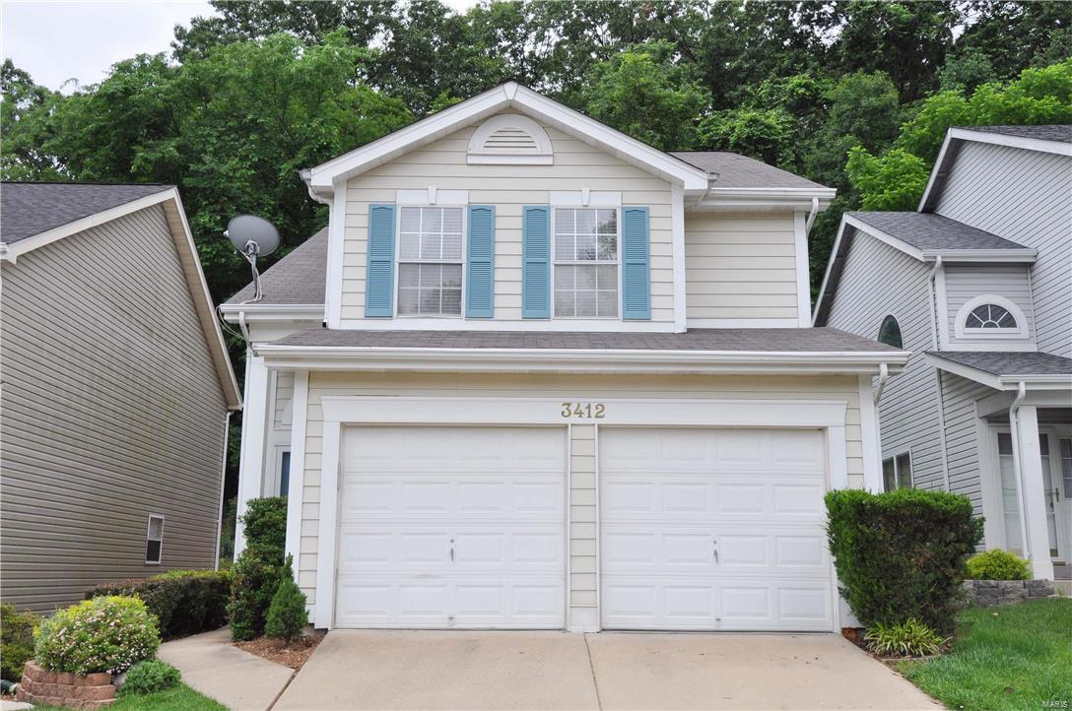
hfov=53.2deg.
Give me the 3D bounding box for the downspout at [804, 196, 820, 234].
[{"bbox_3d":[3.726,-1.889,14.407,0.180,0.450,0.180,0,-12,0],"label":"downspout"}]

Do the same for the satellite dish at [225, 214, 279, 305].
[{"bbox_3d":[-4.343,-1.512,16.440,0.750,1.140,0.620,9,-15,-36],"label":"satellite dish"}]

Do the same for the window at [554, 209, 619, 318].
[{"bbox_3d":[0.639,-1.191,13.755,0.870,1.478,0.100,0,-12,0],"label":"window"}]

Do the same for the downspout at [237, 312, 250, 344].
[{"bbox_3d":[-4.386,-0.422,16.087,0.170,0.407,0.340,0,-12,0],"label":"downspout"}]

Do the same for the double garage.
[{"bbox_3d":[0.493,1.779,11.311,5.287,2.217,0.200,0,-12,0],"label":"double garage"}]

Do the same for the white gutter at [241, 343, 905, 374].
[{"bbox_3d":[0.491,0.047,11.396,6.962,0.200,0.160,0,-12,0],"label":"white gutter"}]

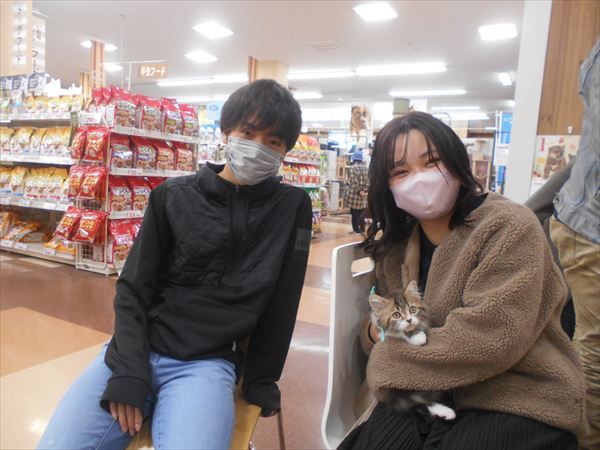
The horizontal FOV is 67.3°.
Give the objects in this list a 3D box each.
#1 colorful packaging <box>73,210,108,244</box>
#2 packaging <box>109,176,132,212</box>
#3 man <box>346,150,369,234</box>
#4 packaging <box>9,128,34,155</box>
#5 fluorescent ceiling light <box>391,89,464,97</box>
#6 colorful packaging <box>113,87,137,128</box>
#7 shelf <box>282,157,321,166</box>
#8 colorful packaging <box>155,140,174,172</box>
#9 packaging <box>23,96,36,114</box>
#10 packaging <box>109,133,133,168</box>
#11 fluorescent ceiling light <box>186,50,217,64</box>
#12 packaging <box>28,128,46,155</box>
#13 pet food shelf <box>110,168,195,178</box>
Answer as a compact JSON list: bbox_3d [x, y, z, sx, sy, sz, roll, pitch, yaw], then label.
[{"bbox_3d":[-1.942,0.021,4.201,0.260,0.310,0.110,7,-8,28],"label":"colorful packaging"},{"bbox_3d":[-1.772,-0.308,4.401,0.115,0.330,0.240,6,7,27],"label":"packaging"},{"bbox_3d":[1.158,-0.620,8.350,0.470,1.550,0.320,-1,8,-28],"label":"man"},{"bbox_3d":[-3.085,-0.940,5.012,0.225,0.285,0.085,4,-5,14],"label":"packaging"},{"bbox_3d":[4.032,-4.190,14.253,2.360,0.100,0.220,6,8,28],"label":"fluorescent ceiling light"},{"bbox_3d":[-1.687,-1.089,4.265,0.110,0.370,0.250,7,7,28],"label":"colorful packaging"},{"bbox_3d":[-0.100,-1.000,7.073,0.380,0.060,1.220,6,7,27],"label":"shelf"},{"bbox_3d":[-1.485,-0.758,4.943,0.100,0.340,0.200,-2,3,34],"label":"colorful packaging"},{"bbox_3d":[-2.920,-1.299,4.905,0.205,0.190,0.090,6,7,27],"label":"packaging"},{"bbox_3d":[-1.663,-0.674,4.130,0.120,0.345,0.235,7,7,29],"label":"packaging"},{"bbox_3d":[-2.275,-3.891,10.404,0.630,0.070,0.630,6,7,27],"label":"fluorescent ceiling light"},{"bbox_3d":[-2.796,-0.870,4.797,0.240,0.310,0.110,7,7,28],"label":"packaging"},{"bbox_3d":[-1.638,-0.551,4.754,0.400,0.060,1.200,7,7,28],"label":"pet food shelf"}]

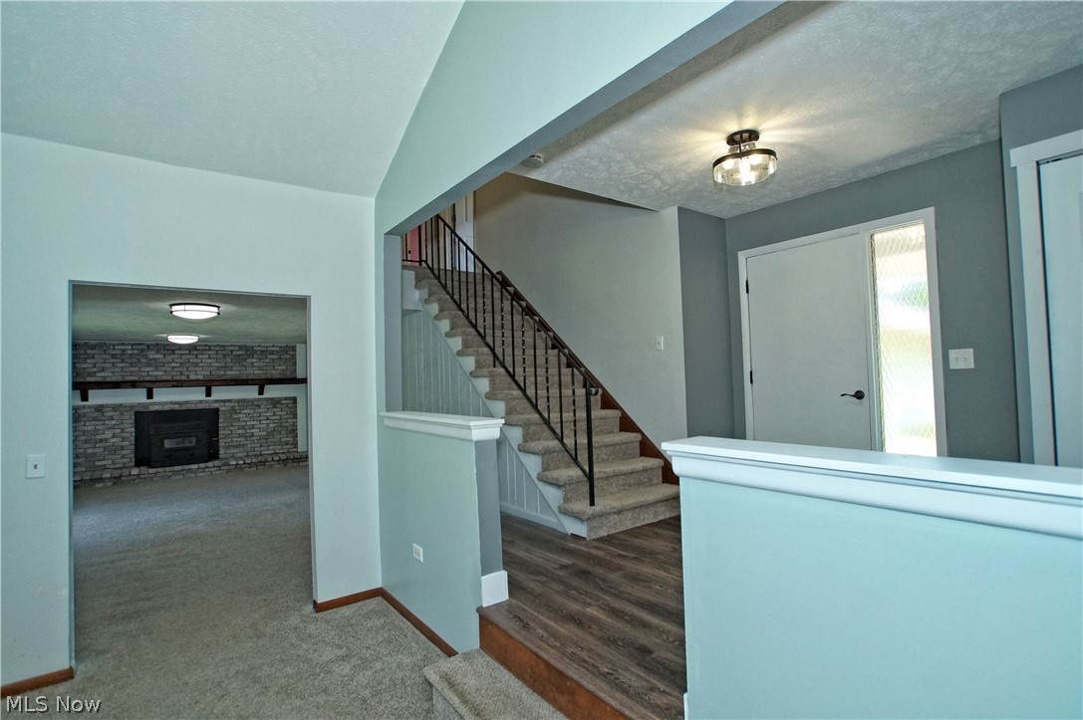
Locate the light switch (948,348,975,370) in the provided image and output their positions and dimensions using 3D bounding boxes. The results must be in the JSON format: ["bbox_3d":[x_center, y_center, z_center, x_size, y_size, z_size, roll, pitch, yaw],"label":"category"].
[{"bbox_3d":[2.661,-0.004,3.045,0.012,0.121,0.118,-1,-2,-39],"label":"light switch"}]

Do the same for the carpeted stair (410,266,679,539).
[{"bbox_3d":[-0.130,0.102,4.724,1.030,2.420,2.700,-1,-2,-37],"label":"carpeted stair"}]

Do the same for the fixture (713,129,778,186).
[{"bbox_3d":[1.163,-1.173,2.759,0.332,0.222,0.332,-1,-2,-39],"label":"fixture"}]

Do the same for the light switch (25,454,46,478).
[{"bbox_3d":[-2.712,0.575,2.580,0.072,0.119,0.012,-1,-2,-35],"label":"light switch"}]

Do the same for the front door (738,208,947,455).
[{"bbox_3d":[2.201,0.104,3.659,0.090,2.150,1.380,-1,-2,-39],"label":"front door"}]

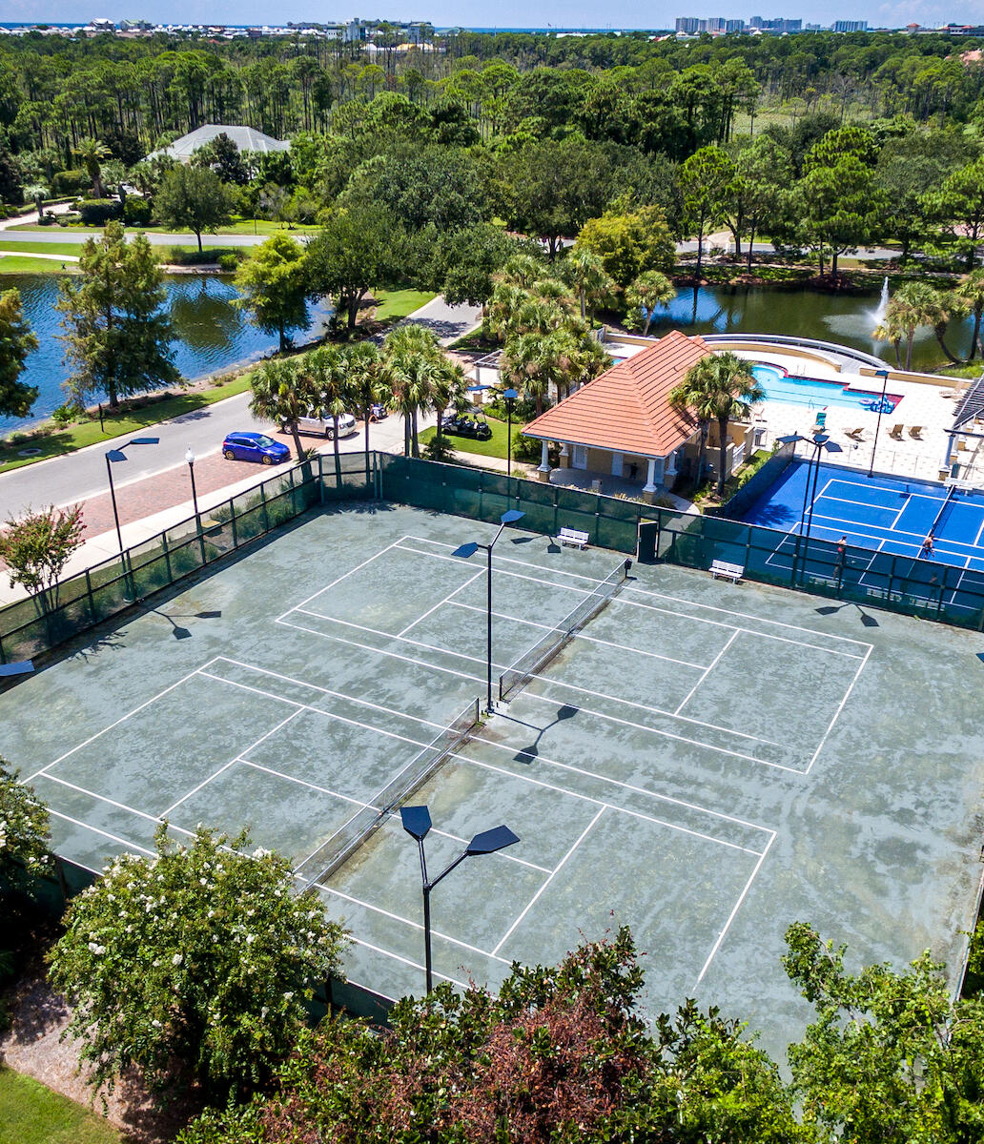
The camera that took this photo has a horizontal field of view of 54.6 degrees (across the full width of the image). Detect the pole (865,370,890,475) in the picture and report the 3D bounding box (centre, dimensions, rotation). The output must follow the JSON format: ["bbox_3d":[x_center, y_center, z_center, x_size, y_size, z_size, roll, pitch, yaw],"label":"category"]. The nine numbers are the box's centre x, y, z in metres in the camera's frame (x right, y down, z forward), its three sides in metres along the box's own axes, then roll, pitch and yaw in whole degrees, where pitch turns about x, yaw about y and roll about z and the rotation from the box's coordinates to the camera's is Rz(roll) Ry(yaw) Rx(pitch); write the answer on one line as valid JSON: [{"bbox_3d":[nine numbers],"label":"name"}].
[{"bbox_3d":[23.028,-8.730,57.178,0.838,6.585,1.297,16,31,27],"label":"pole"}]

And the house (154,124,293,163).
[{"bbox_3d":[-47.540,-74.080,167.500,22.000,8.500,15.000,3,30,4],"label":"house"}]

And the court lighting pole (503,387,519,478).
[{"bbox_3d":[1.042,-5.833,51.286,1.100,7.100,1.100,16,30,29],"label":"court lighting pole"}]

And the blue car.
[{"bbox_3d":[-14.969,-7.898,60.260,4.300,1.460,1.800,6,27,12],"label":"blue car"}]

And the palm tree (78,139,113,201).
[{"bbox_3d":[-61.048,-61.252,145.657,5.000,8.800,5.000,-9,28,-19],"label":"palm tree"}]

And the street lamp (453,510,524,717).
[{"bbox_3d":[-0.081,2.236,38.601,1.300,8.594,4.200,16,33,25],"label":"street lamp"}]

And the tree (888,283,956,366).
[{"bbox_3d":[33.096,-18.795,74.103,4.644,7.376,4.795,16,31,27],"label":"tree"}]

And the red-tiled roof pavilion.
[{"bbox_3d":[10.038,-10.915,60.140,8.556,6.898,17.547,16,31,27],"label":"red-tiled roof pavilion"}]

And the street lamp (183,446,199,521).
[{"bbox_3d":[-16.430,-4.214,52.501,0.500,5.697,0.500,-9,31,-16],"label":"street lamp"}]

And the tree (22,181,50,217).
[{"bbox_3d":[-60.544,-49.340,127.253,3.459,4.903,3.437,17,31,29],"label":"tree"}]

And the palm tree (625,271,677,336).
[{"bbox_3d":[13.409,-22.467,81.092,4.068,6.208,4.091,1,27,0],"label":"palm tree"}]

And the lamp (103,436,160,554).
[{"bbox_3d":[-16.253,-2.007,43.450,2.317,7.870,3.200,12,29,21],"label":"lamp"}]

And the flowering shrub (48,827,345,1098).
[{"bbox_3d":[-7.843,10.787,26.058,7.600,6.200,7.600,-12,32,-21],"label":"flowering shrub"}]

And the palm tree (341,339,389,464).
[{"bbox_3d":[-7.776,-9.621,58.506,3.600,9.181,3.600,-4,30,-7],"label":"palm tree"}]

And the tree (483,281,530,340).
[{"bbox_3d":[1.390,-22.040,81.310,3.900,5.260,3.900,1,30,0],"label":"tree"}]

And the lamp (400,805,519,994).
[{"bbox_3d":[-1.146,9.650,23.480,3.211,7.878,2.312,17,31,29],"label":"lamp"}]

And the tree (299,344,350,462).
[{"bbox_3d":[-9.513,-9.139,55.811,3.100,8.100,3.100,-4,26,-9],"label":"tree"}]

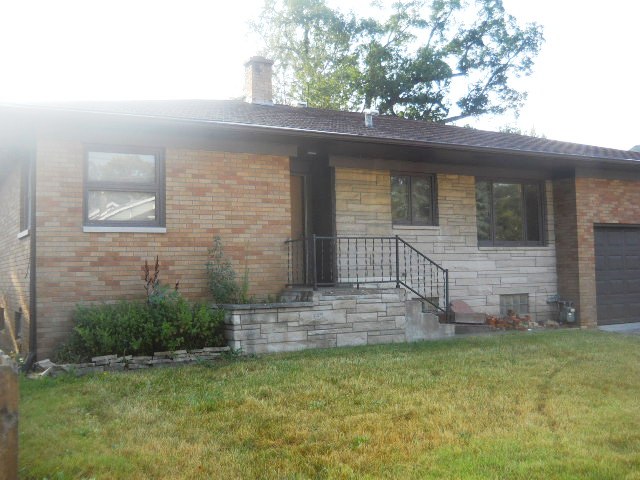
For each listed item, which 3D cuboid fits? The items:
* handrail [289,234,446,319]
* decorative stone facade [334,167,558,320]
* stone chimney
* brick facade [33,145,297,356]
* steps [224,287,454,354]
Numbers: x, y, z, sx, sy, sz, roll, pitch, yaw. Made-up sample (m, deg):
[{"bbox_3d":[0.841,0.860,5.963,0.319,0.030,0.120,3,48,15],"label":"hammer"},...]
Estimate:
[{"bbox_3d":[0.786,0.664,10.946,2.460,1.400,1.000,1,-4,-28],"label":"handrail"},{"bbox_3d":[2.586,0.202,13.233,5.289,2.941,0.300,1,-4,-28],"label":"decorative stone facade"},{"bbox_3d":[-1.390,-3.583,15.449,0.576,1.150,0.480,1,-4,-28],"label":"stone chimney"},{"bbox_3d":[-2.182,0.105,10.113,3.757,2.939,0.300,1,-4,-28],"label":"brick facade"},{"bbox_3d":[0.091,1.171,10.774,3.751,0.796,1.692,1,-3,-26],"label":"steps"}]

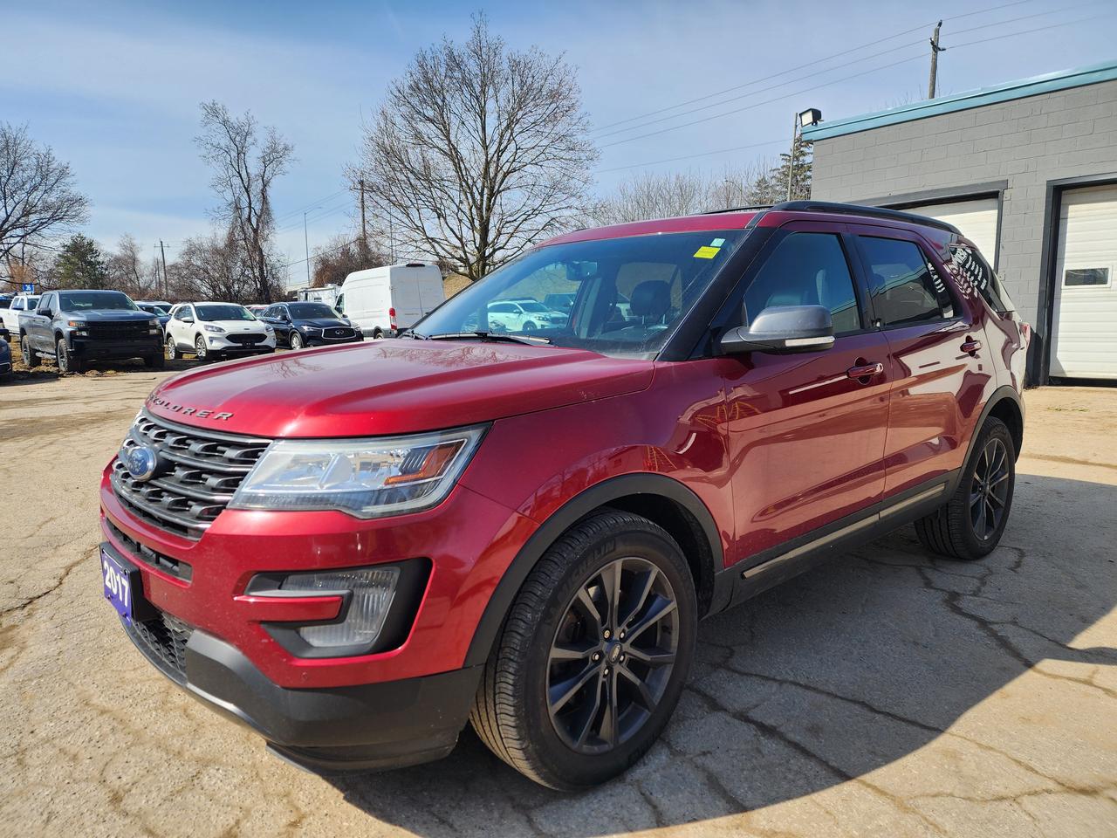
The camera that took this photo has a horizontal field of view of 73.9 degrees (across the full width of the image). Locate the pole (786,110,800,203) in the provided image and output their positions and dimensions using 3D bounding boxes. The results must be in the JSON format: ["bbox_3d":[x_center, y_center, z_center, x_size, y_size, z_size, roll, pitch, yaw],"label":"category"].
[{"bbox_3d":[9.365,-7.813,30.000,0.130,9.300,0.130,-1,8,0],"label":"pole"}]

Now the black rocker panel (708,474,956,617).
[{"bbox_3d":[1.175,0.449,3.007,1.920,0.200,0.110,-7,11,-41],"label":"black rocker panel"}]

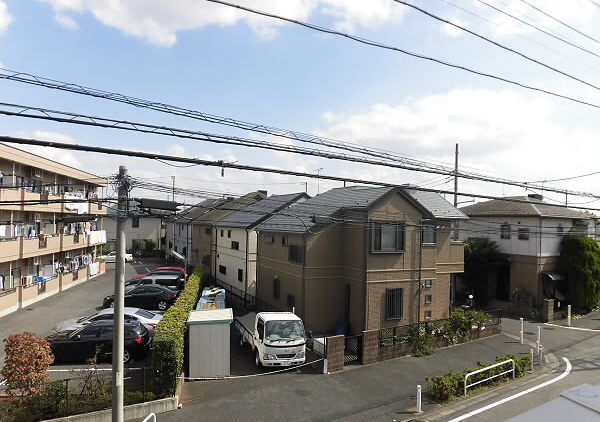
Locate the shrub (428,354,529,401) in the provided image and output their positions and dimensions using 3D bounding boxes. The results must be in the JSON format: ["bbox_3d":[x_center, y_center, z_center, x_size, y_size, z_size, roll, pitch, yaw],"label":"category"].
[{"bbox_3d":[6.473,5.769,14.715,4.950,0.640,0.750,2,-2,-33],"label":"shrub"}]

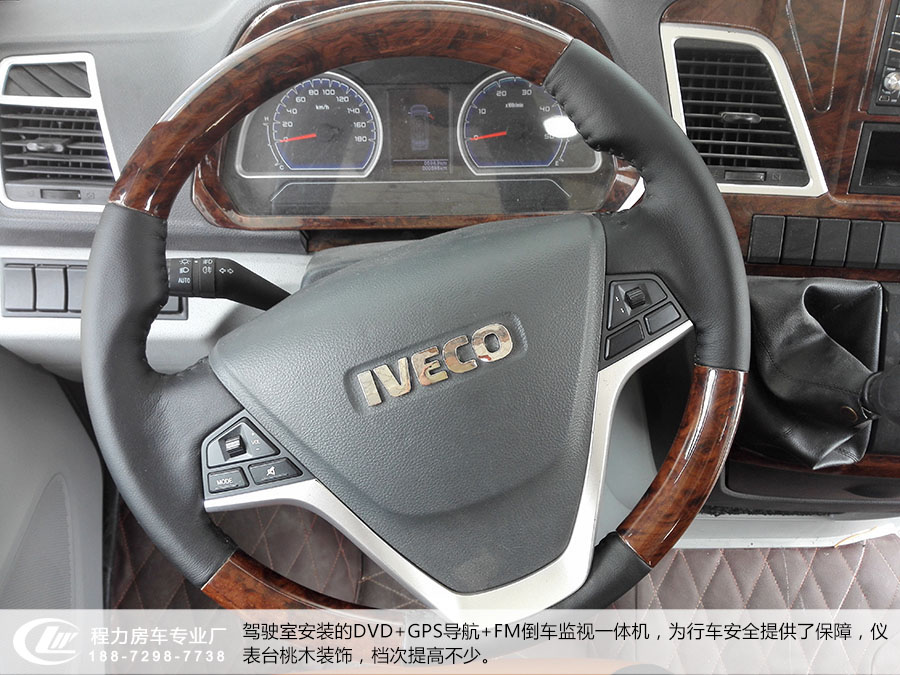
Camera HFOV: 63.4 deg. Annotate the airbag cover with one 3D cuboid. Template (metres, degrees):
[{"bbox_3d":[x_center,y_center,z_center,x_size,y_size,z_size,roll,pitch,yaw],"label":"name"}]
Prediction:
[{"bbox_3d":[0.003,0.052,0.461,0.257,0.227,0.058,-20,7,-2],"label":"airbag cover"}]

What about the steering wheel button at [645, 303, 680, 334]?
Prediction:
[{"bbox_3d":[0.134,-0.013,0.461,0.022,0.012,0.006,-31,7,-1],"label":"steering wheel button"}]

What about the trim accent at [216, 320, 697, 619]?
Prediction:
[{"bbox_3d":[0.021,0.104,0.441,0.320,0.038,0.129,-20,88,-2],"label":"trim accent"}]

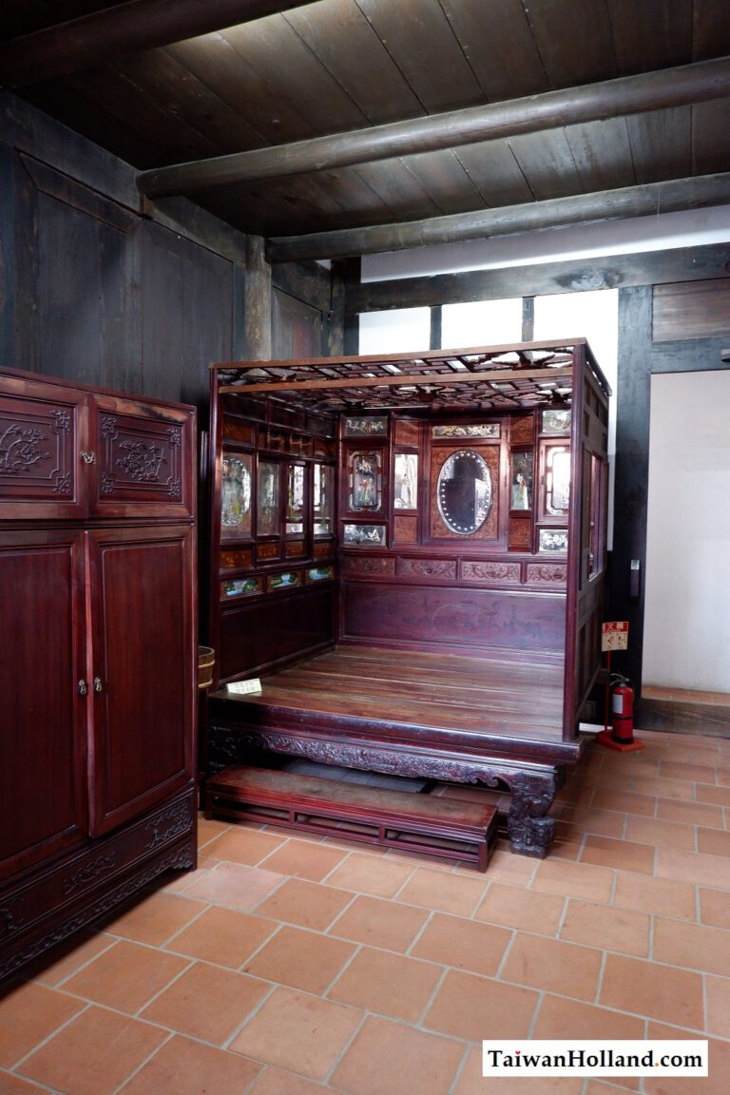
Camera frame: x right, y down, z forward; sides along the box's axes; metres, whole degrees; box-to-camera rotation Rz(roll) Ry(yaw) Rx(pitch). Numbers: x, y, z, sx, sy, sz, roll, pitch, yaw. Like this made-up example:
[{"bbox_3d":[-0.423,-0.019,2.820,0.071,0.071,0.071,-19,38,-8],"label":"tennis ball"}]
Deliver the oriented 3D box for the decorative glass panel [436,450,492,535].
[{"bbox_3d":[0.681,-0.376,4.771,0.392,0.576,0.025,2,2,23],"label":"decorative glass panel"}]

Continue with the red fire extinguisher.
[{"bbox_3d":[1.758,1.087,4.766,0.145,0.465,0.150,-1,2,-31],"label":"red fire extinguisher"}]

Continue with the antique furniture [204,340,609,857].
[{"bbox_3d":[0.347,0.184,4.126,2.000,2.315,1.620,2,2,23],"label":"antique furniture"}]

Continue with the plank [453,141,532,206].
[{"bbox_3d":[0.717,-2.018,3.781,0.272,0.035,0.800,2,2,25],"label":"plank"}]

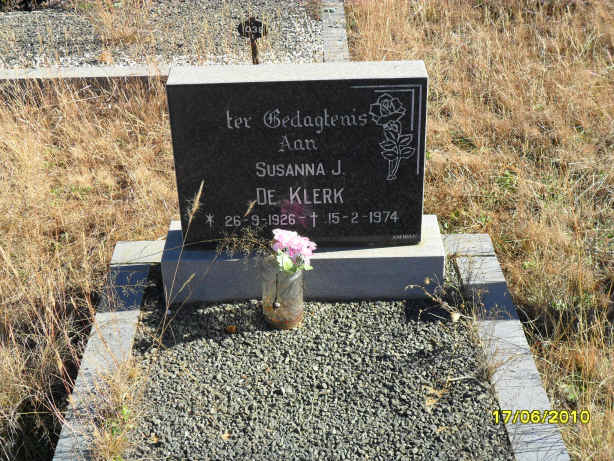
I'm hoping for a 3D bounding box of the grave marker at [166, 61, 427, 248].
[{"bbox_3d":[-0.018,-0.182,2.304,0.610,0.453,0.110,-1,32,0],"label":"grave marker"}]

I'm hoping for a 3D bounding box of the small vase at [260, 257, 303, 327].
[{"bbox_3d":[-0.058,0.154,2.299,0.100,0.153,0.100,-1,32,0],"label":"small vase"}]

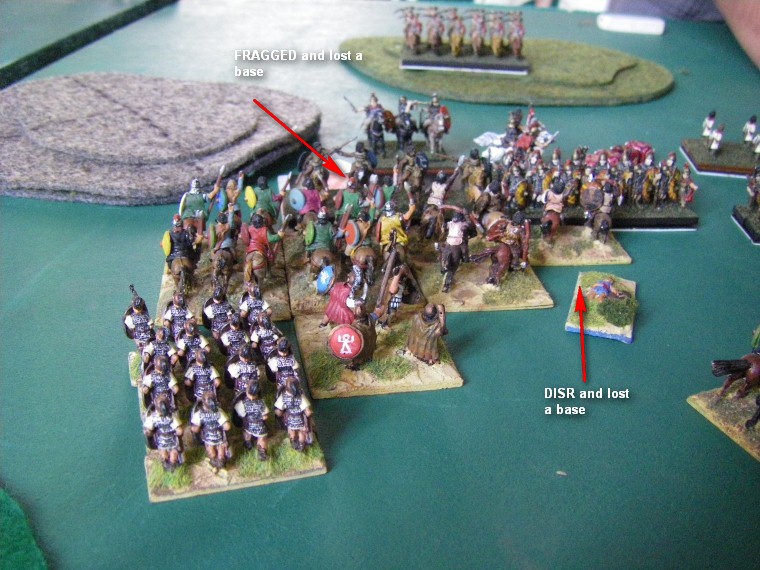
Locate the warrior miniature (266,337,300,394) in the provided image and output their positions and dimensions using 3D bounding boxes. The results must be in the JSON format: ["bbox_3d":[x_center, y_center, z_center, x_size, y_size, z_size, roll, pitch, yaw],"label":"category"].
[{"bbox_3d":[-0.024,0.021,0.208,0.008,0.019,0.008,-6,32,-14],"label":"warrior miniature"}]

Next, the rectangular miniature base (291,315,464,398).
[{"bbox_3d":[-0.002,0.018,0.240,0.040,0.002,0.042,-4,29,-12],"label":"rectangular miniature base"}]

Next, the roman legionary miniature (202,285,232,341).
[{"bbox_3d":[-0.044,0.009,0.227,0.008,0.019,0.008,-6,32,-14],"label":"roman legionary miniature"}]

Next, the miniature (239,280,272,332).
[{"bbox_3d":[-0.034,0.008,0.230,0.008,0.019,0.008,-6,32,-14],"label":"miniature"}]

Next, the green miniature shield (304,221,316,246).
[{"bbox_3d":[-0.021,-0.016,0.257,0.002,0.008,0.007,-6,29,-14],"label":"green miniature shield"}]

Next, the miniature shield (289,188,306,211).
[{"bbox_3d":[-0.028,-0.029,0.279,0.008,0.008,0.002,26,25,33],"label":"miniature shield"}]

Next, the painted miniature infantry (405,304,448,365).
[{"bbox_3d":[0.013,0.012,0.230,0.011,0.017,0.009,-14,32,-26],"label":"painted miniature infantry"}]

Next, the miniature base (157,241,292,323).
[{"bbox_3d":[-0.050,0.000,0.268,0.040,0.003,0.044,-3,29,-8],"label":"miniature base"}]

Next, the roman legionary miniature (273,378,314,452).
[{"bbox_3d":[-0.020,0.029,0.193,0.009,0.020,0.008,-6,29,-15],"label":"roman legionary miniature"}]

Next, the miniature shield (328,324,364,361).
[{"bbox_3d":[-0.009,0.015,0.221,0.009,0.009,0.002,2,-2,-2],"label":"miniature shield"}]

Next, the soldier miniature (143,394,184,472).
[{"bbox_3d":[-0.048,0.033,0.187,0.009,0.019,0.008,-7,30,-14],"label":"soldier miniature"}]

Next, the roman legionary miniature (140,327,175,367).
[{"bbox_3d":[-0.054,0.019,0.212,0.009,0.019,0.008,-7,30,-14],"label":"roman legionary miniature"}]

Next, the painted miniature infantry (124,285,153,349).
[{"bbox_3d":[-0.063,0.011,0.221,0.008,0.020,0.008,-6,32,-14],"label":"painted miniature infantry"}]

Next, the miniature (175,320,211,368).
[{"bbox_3d":[-0.048,0.018,0.214,0.009,0.019,0.008,-7,30,-14],"label":"miniature"}]

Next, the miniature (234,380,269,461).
[{"bbox_3d":[-0.029,0.030,0.193,0.008,0.019,0.008,-6,32,-14],"label":"miniature"}]

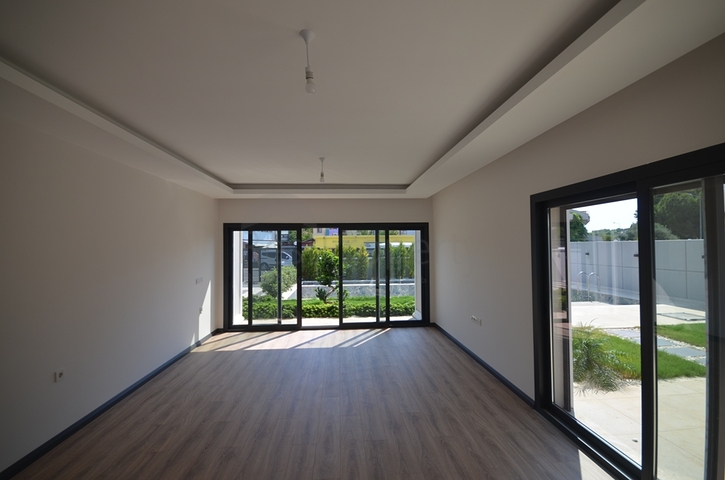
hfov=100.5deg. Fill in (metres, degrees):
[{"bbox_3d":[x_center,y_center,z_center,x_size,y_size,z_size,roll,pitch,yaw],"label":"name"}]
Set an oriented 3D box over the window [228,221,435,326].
[{"bbox_3d":[-0.665,0.727,6.111,4.072,2.120,0.160,-1,-2,-4],"label":"window"}]

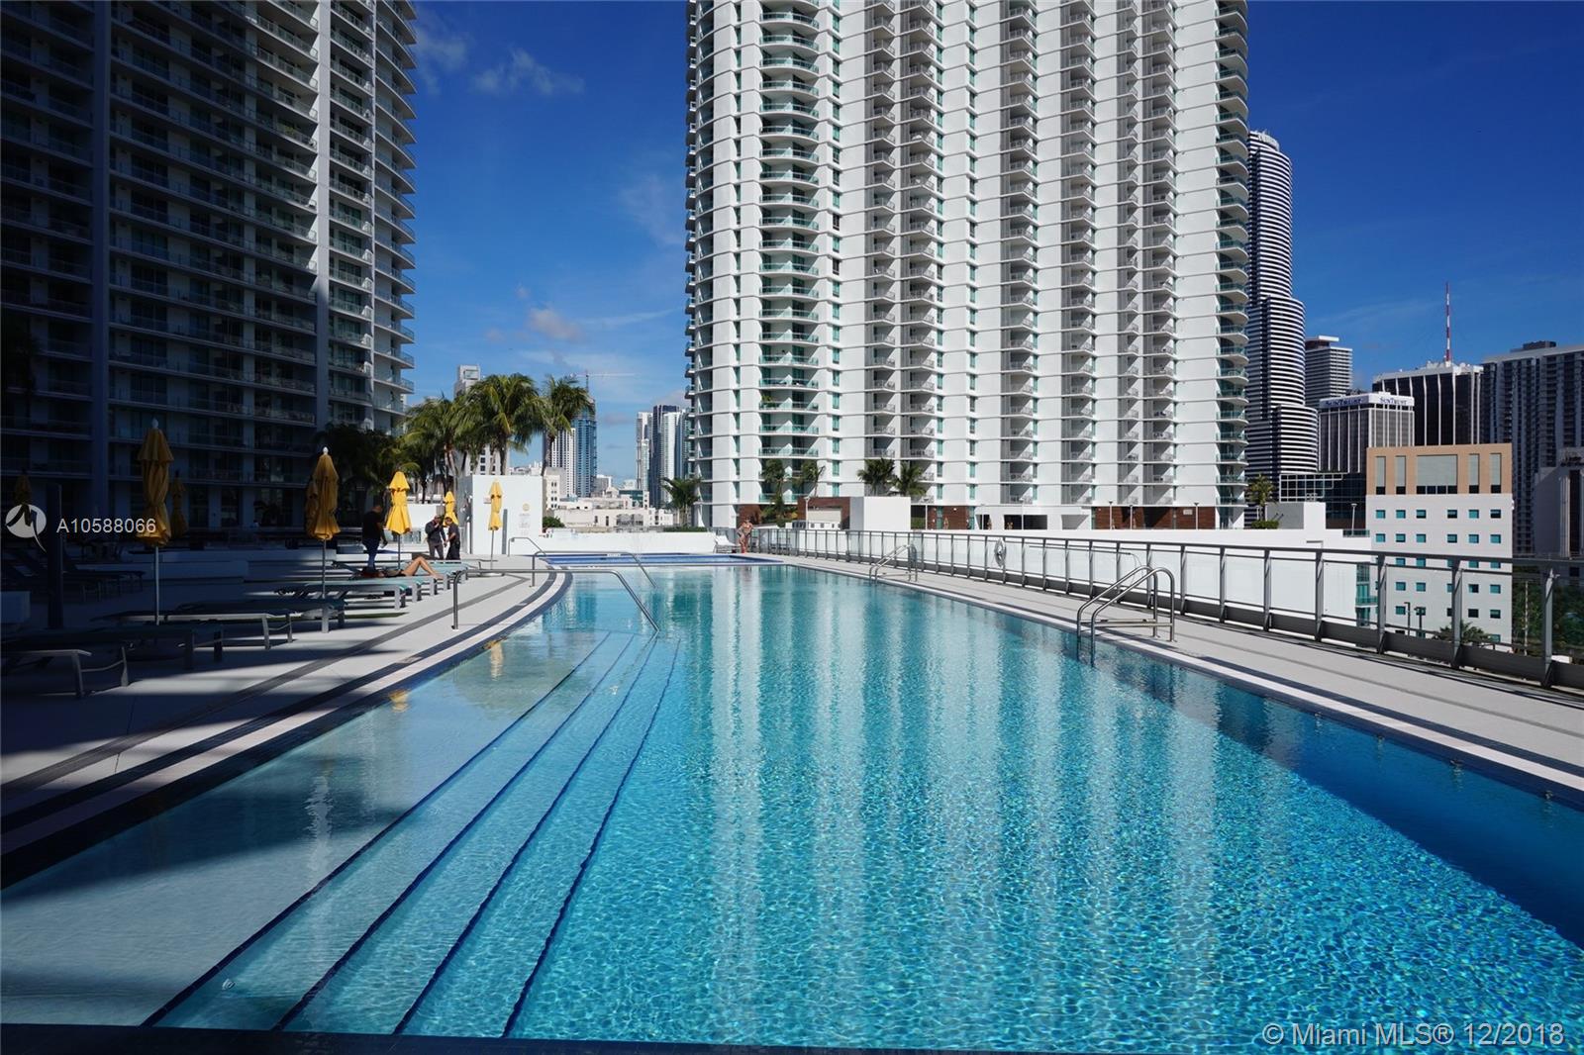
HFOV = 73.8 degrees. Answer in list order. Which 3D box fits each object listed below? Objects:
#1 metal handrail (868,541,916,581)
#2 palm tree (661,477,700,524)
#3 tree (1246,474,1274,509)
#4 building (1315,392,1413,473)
[{"bbox_3d":[2.520,0.884,26.060,1.080,0.920,0.570,0,0,-10],"label":"metal handrail"},{"bbox_3d":[-11.017,-2.461,105.000,3.940,5.410,3.940,0,0,0],"label":"palm tree"},{"bbox_3d":[62.000,-3.900,140.000,3.700,6.300,3.700,0,0,0],"label":"tree"},{"bbox_3d":[357.000,-27.000,656.000,41.000,105.000,36.000,0,0,-23],"label":"building"}]

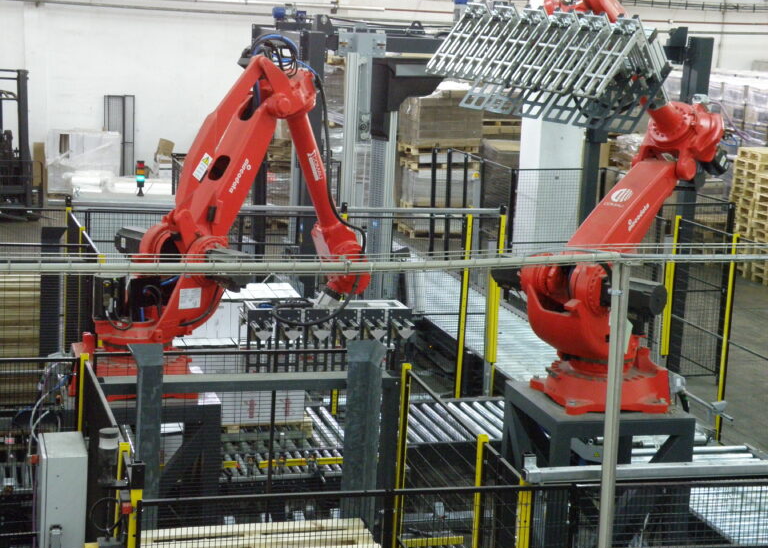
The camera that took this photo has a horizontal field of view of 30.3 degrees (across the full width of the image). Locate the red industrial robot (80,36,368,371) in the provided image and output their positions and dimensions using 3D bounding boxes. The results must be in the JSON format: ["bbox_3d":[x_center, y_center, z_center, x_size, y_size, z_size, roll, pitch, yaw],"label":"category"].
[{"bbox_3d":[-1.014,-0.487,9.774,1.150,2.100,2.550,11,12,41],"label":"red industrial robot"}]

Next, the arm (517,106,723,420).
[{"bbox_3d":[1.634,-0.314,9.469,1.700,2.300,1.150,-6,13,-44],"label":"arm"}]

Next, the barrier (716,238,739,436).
[{"bbox_3d":[3.289,0.601,13.629,0.060,1.980,0.060,0,10,-17],"label":"barrier"}]

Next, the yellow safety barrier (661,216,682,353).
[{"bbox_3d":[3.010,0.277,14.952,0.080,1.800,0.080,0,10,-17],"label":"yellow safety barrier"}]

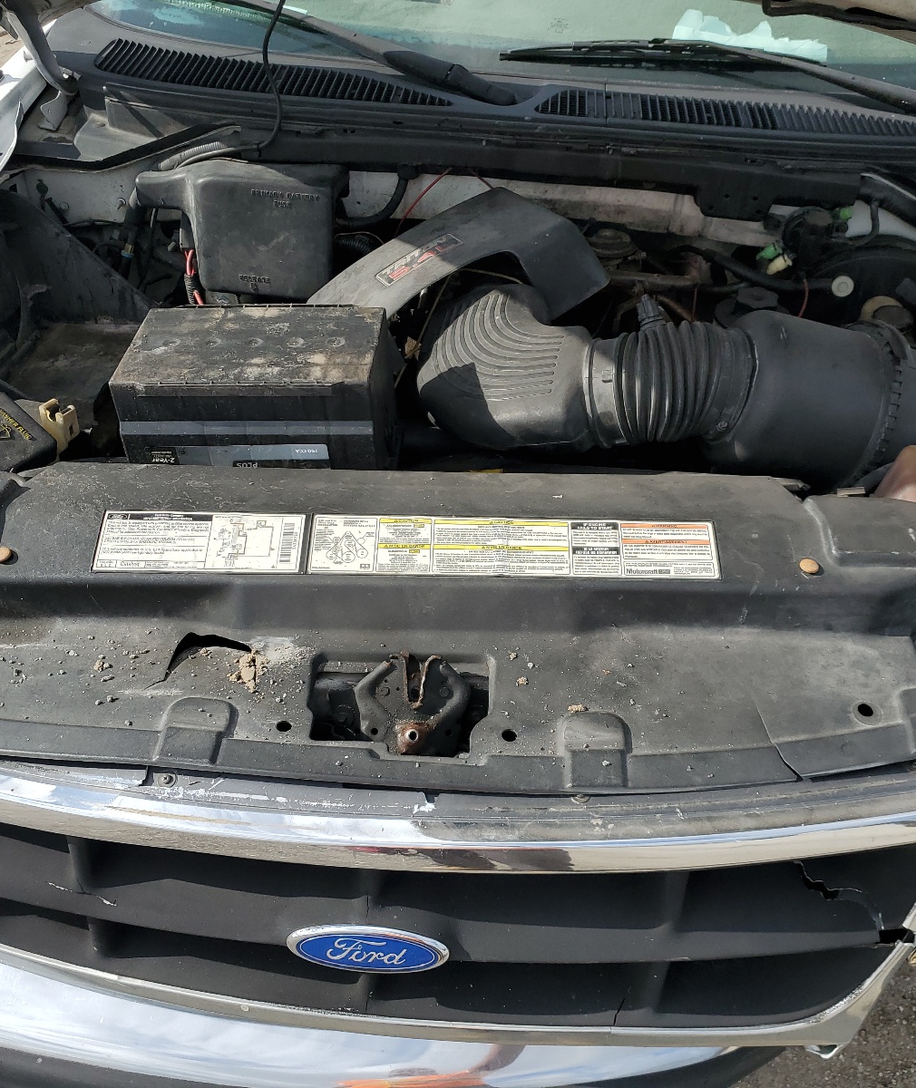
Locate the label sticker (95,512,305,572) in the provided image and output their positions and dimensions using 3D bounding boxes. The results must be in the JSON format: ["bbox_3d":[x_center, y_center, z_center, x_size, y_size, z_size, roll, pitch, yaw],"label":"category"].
[{"bbox_3d":[-0.257,-0.001,1.091,0.203,0.003,0.071,1,56,0],"label":"label sticker"}]

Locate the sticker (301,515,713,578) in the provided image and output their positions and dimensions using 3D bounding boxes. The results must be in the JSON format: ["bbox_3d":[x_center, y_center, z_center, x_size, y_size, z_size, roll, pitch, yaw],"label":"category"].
[{"bbox_3d":[0.056,0.003,1.089,0.406,0.003,0.071,1,56,0],"label":"sticker"}]

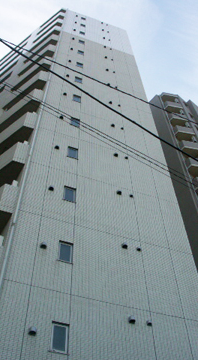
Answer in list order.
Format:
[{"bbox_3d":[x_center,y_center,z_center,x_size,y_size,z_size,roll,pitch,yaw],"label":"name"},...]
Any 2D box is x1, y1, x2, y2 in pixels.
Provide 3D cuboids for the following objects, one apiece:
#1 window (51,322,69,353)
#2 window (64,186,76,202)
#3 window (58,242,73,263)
[{"bbox_3d":[-0.956,3.851,9.390,0.470,0.820,0.100,16,-57,-12],"label":"window"},{"bbox_3d":[-1.045,0.571,14.148,0.470,0.820,0.100,16,-57,-12],"label":"window"},{"bbox_3d":[-1.000,2.222,11.752,0.470,0.820,0.100,16,-57,-12],"label":"window"}]

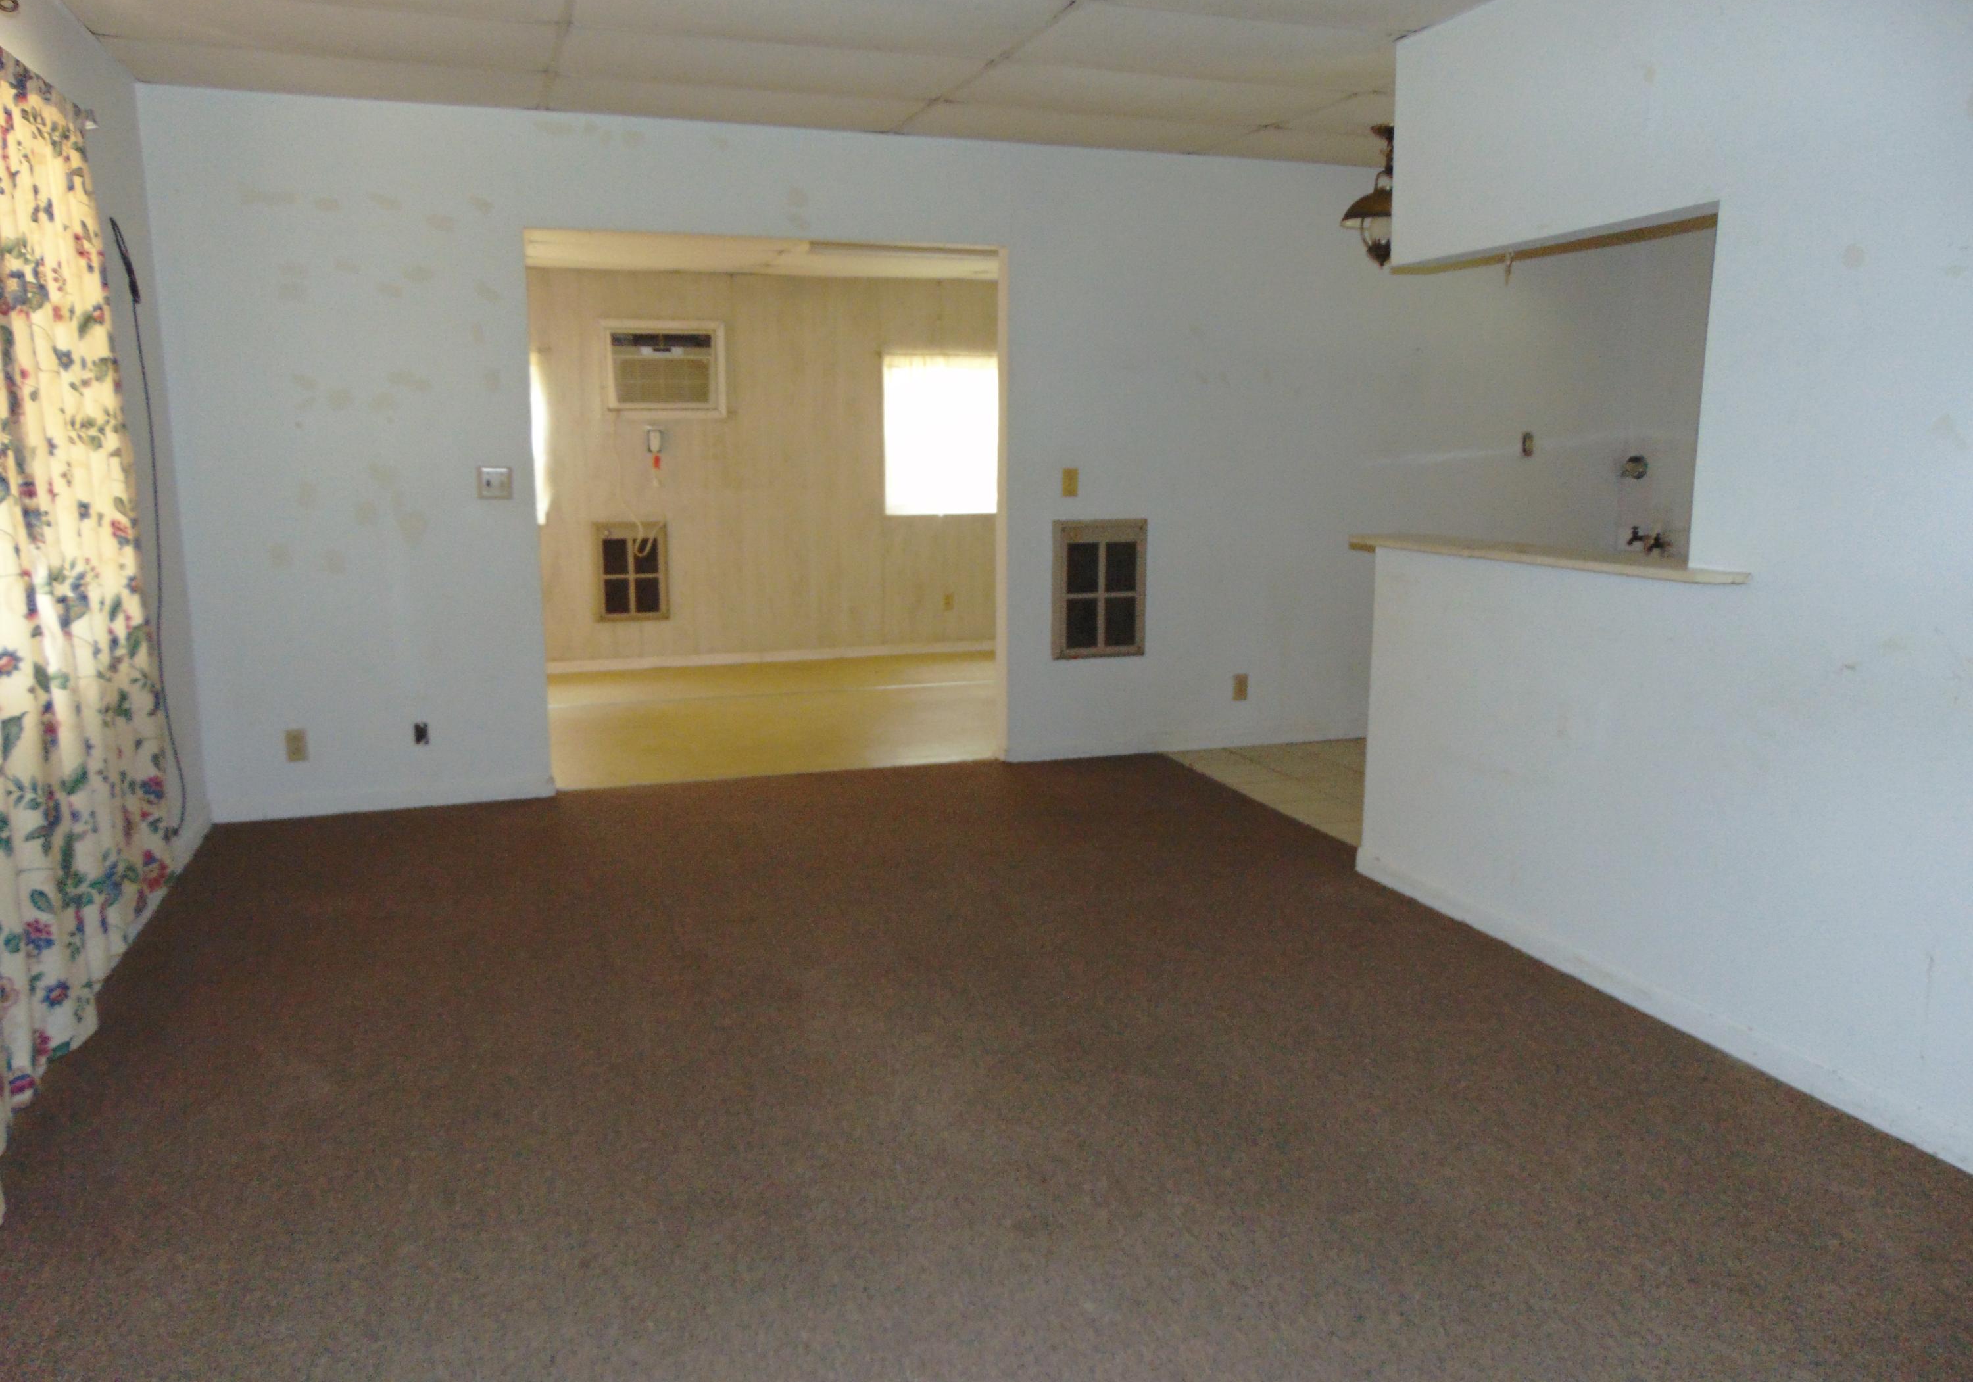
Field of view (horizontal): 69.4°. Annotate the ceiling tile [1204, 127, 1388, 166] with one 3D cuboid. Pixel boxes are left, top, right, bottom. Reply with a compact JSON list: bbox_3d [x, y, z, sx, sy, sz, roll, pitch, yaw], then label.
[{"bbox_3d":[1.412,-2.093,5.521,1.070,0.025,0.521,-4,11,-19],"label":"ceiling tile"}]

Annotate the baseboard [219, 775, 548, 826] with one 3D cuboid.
[{"bbox_3d":[-2.097,0.385,5.008,1.115,0.082,0.016,-4,11,-19],"label":"baseboard"}]

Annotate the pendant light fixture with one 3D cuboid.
[{"bbox_3d":[1.439,-1.779,5.145,0.320,0.479,0.320,-4,11,-19],"label":"pendant light fixture"}]

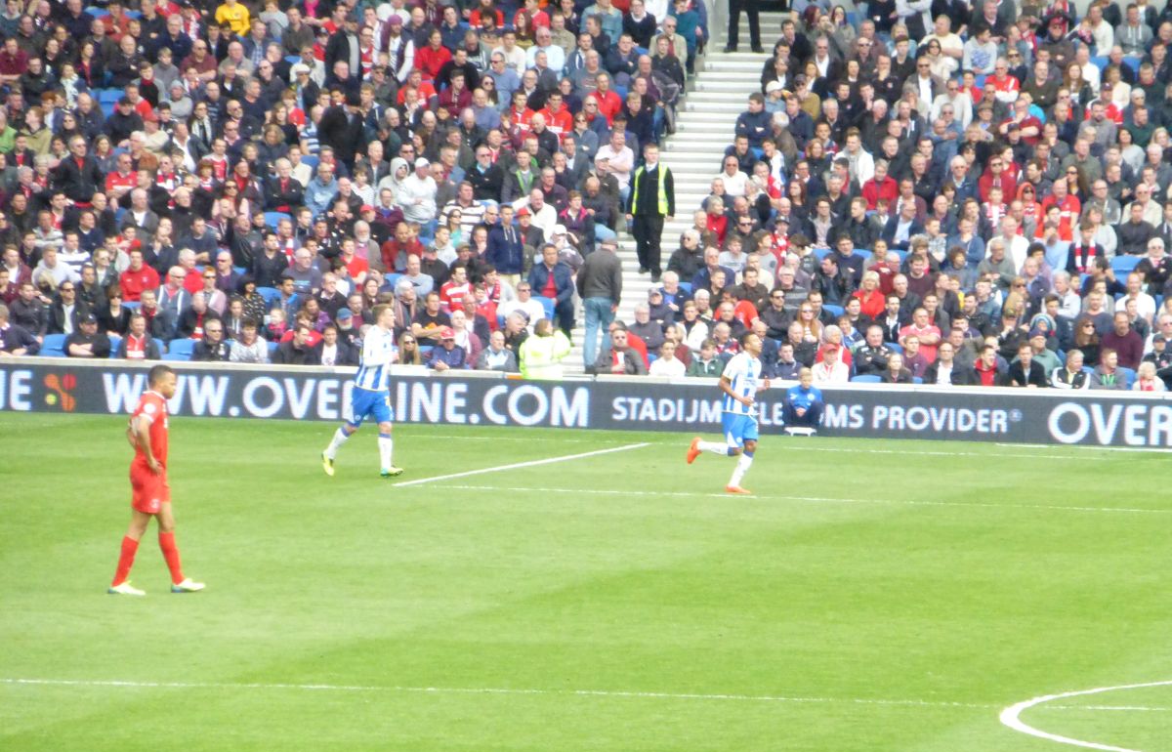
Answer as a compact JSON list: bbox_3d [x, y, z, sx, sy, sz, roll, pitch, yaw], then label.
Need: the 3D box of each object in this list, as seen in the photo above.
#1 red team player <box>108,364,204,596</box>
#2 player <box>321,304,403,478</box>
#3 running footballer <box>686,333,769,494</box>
[{"bbox_3d":[-3.498,0.847,92.600,0.780,1.870,0.560,2,2,13],"label":"red team player"},{"bbox_3d":[-2.333,0.158,118.900,0.830,1.800,0.520,2,2,18],"label":"player"},{"bbox_3d":[1.459,0.387,117.200,0.820,1.650,0.520,2,2,22],"label":"running footballer"}]

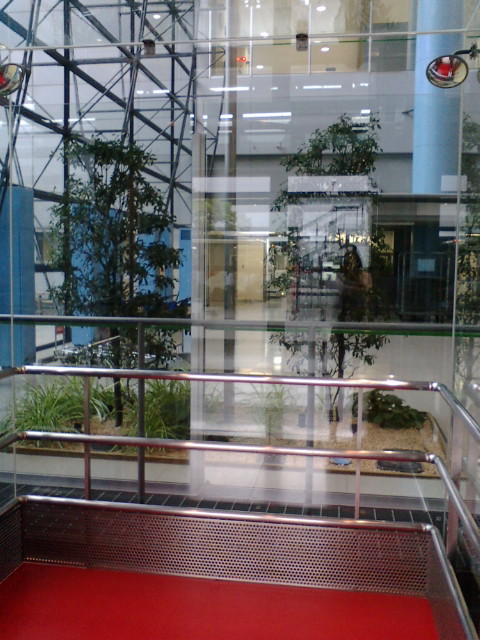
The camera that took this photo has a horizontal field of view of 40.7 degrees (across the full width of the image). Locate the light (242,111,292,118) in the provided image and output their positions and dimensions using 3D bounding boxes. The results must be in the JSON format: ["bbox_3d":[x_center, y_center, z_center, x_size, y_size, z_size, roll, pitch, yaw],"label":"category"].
[{"bbox_3d":[0.634,-4.822,15.200,1.150,0.080,0.200,1,4,9],"label":"light"}]

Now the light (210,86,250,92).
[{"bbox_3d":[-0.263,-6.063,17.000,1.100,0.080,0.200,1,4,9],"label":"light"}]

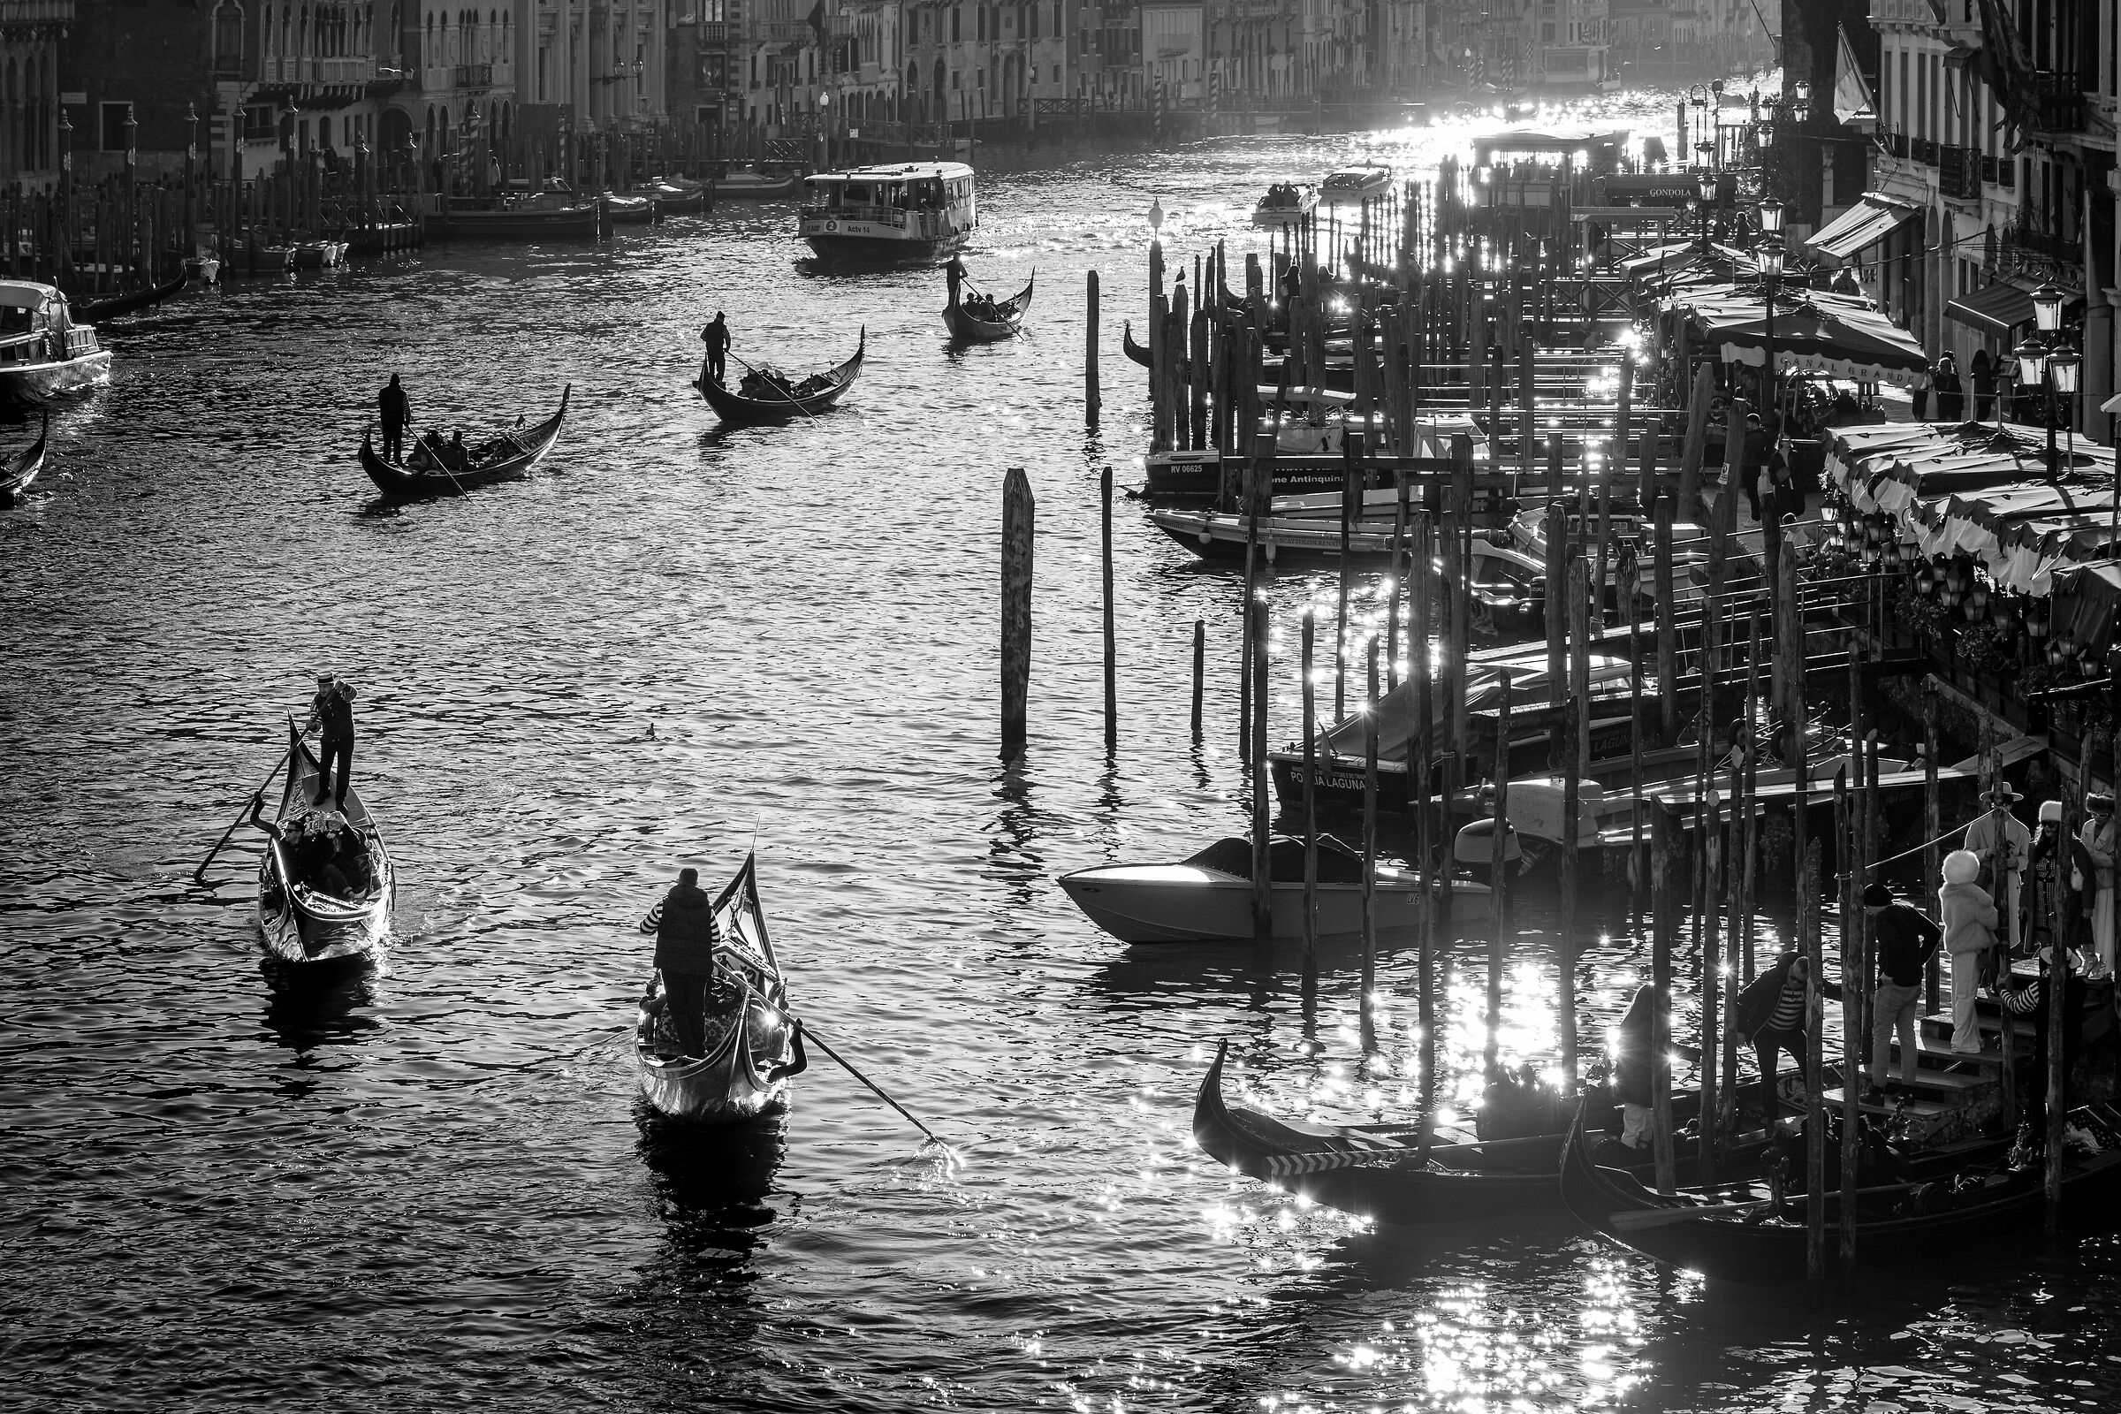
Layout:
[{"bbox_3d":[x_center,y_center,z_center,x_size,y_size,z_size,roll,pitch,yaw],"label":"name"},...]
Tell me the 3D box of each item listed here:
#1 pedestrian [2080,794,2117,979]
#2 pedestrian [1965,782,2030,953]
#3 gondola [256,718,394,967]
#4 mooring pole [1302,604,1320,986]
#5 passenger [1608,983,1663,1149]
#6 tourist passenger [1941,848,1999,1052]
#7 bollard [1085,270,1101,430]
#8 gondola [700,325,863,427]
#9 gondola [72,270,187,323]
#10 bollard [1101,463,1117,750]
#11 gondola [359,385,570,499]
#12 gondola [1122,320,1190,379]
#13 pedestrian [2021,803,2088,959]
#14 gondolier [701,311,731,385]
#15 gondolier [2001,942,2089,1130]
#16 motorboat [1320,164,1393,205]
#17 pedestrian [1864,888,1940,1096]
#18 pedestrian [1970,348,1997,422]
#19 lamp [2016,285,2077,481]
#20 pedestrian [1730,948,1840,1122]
[{"bbox_3d":[9.401,1.601,55.646,0.500,1.680,0.400,2,7,14],"label":"pedestrian"},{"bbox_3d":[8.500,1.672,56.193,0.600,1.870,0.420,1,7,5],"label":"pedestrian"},{"bbox_3d":[-8.411,1.481,71.117,1.450,1.600,10.769,-1,7,-6],"label":"gondola"},{"bbox_3d":[2.485,0.958,61.733,0.124,3.820,0.124,0,7,0],"label":"mooring pole"},{"bbox_3d":[4.962,3.139,53.000,0.500,1.534,0.500,-1,7,-9],"label":"passenger"},{"bbox_3d":[7.951,2.119,54.202,0.420,1.800,0.480,-6,9,-40],"label":"tourist passenger"},{"bbox_3d":[0.713,-7.867,136.245,0.280,3.510,0.280,0,7,0],"label":"bollard"},{"bbox_3d":[-6.267,-7.626,142.171,1.450,1.700,10.800,2,7,17],"label":"gondola"},{"bbox_3d":[-31.599,-12.832,194.970,1.450,1.550,10.800,5,9,39],"label":"gondola"},{"bbox_3d":[0.681,-1.383,85.261,0.150,3.938,0.150,-1,7,0],"label":"bollard"},{"bbox_3d":[-11.605,-5.221,122.399,1.450,1.700,10.800,2,7,16],"label":"gondola"},{"bbox_3d":[6.820,-8.568,148.288,10.600,1.600,1.420,0,7,-3],"label":"gondola"},{"bbox_3d":[8.982,1.625,55.740,0.600,1.610,0.420,1,7,11],"label":"pedestrian"},{"bbox_3d":[-8.611,-8.976,154.540,0.680,1.843,0.500,3,7,23],"label":"gondolier"},{"bbox_3d":[8.345,2.893,52.400,0.550,1.741,0.620,5,8,35],"label":"gondolier"},{"bbox_3d":[12.157,-21.565,253.953,2.100,1.550,8.000,1,7,12],"label":"motorboat"},{"bbox_3d":[7.179,2.436,52.700,0.600,1.878,0.480,-5,8,-38],"label":"pedestrian"},{"bbox_3d":[17.588,-5.968,117.978,0.500,1.660,0.350,2,7,15],"label":"pedestrian"},{"bbox_3d":[13.887,-3.597,86.700,0.600,4.700,1.400,-3,7,-22],"label":"lamp"},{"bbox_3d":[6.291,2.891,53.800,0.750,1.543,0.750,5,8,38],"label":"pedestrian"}]

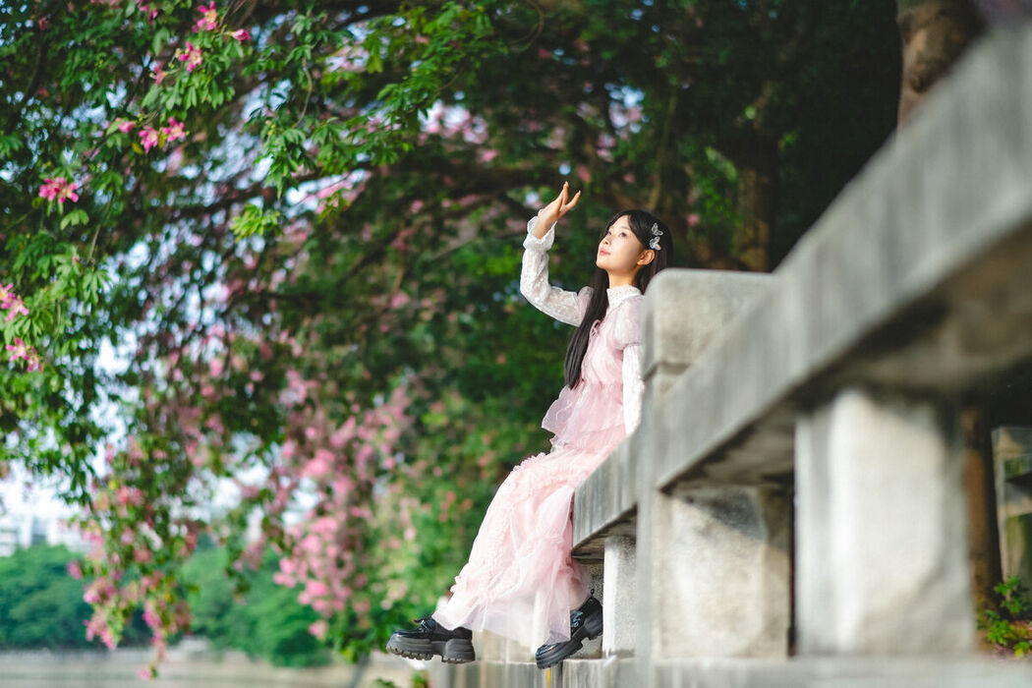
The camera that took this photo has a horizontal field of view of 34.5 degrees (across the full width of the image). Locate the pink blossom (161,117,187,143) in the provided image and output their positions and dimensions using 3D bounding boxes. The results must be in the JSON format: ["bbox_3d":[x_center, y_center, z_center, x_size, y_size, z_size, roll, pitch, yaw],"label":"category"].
[{"bbox_3d":[-1.417,-0.887,6.900,0.105,0.112,0.080,1,-11,-5],"label":"pink blossom"}]

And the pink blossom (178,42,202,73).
[{"bbox_3d":[-1.352,-1.189,6.900,0.105,0.125,0.080,2,-11,-10],"label":"pink blossom"}]

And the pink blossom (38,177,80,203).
[{"bbox_3d":[-1.899,-0.638,6.900,0.165,0.105,0.100,0,-11,0],"label":"pink blossom"}]

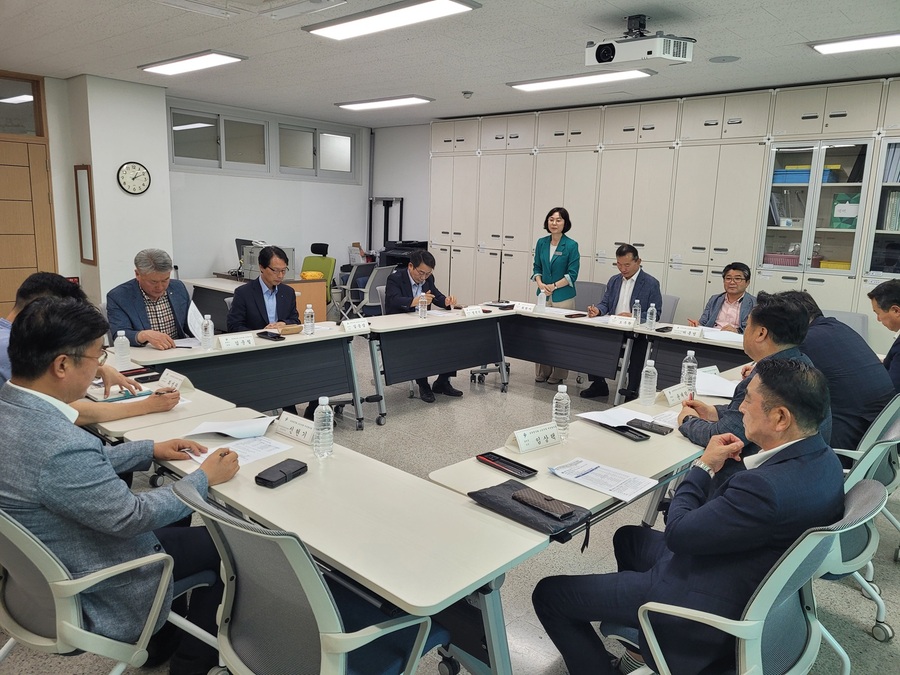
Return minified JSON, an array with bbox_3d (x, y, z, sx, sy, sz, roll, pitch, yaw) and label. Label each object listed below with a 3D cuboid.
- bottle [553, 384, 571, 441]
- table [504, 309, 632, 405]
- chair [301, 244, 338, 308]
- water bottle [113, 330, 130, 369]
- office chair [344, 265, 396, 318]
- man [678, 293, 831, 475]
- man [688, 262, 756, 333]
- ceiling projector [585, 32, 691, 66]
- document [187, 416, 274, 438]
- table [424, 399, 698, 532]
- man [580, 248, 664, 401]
[{"bbox_3d":[0.407,0.267,2.414,0.063,0.197,0.063,2,10,0],"label":"bottle"},{"bbox_3d":[0.958,0.150,5.768,1.500,0.720,0.500,11,14,41],"label":"table"},{"bbox_3d":[-1.752,-0.568,8.269,0.620,1.150,0.620,9,13,33],"label":"chair"},{"bbox_3d":[-1.600,0.056,3.285,0.066,0.195,0.066,11,14,41],"label":"water bottle"},{"bbox_3d":[-0.895,-0.332,7.781,0.550,0.890,0.560,8,12,29],"label":"office chair"},{"bbox_3d":[1.216,0.489,2.660,0.760,1.280,0.560,12,14,43],"label":"man"},{"bbox_3d":[2.148,0.029,5.239,0.560,1.210,0.700,9,12,33],"label":"man"},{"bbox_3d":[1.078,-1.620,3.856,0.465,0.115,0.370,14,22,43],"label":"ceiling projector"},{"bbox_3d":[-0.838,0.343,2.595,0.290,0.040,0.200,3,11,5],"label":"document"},{"bbox_3d":[0.636,0.757,2.673,0.515,0.715,1.610,12,14,43],"label":"table"},{"bbox_3d":[1.499,-0.134,5.766,0.580,1.300,0.740,11,14,41],"label":"man"}]

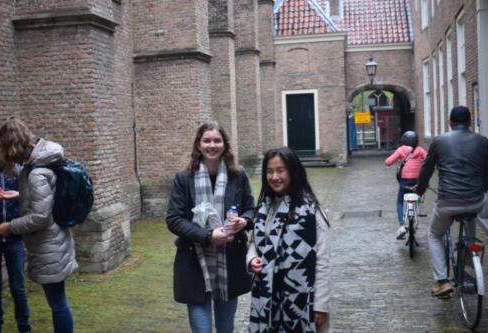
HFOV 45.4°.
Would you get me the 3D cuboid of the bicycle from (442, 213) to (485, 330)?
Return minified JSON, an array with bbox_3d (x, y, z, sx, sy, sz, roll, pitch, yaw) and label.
[{"bbox_3d":[1.865,0.710,5.054,0.600,1.080,1.800,-1,4,10],"label":"bicycle"}]

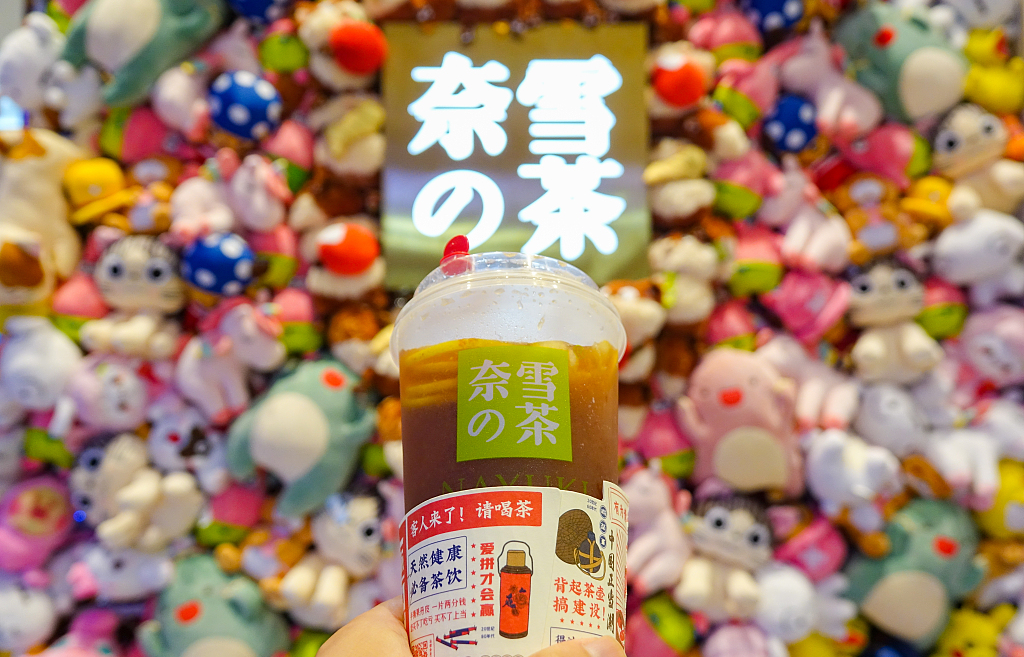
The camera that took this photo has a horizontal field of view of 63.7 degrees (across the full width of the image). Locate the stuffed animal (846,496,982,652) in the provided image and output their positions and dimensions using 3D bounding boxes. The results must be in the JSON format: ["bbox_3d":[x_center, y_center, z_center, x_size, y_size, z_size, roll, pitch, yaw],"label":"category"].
[{"bbox_3d":[0.649,0.394,1.339,0.185,0.220,0.130,13,-5,-11],"label":"stuffed animal"}]

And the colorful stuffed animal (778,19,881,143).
[{"bbox_3d":[0.534,-0.410,1.382,0.145,0.170,0.090,15,-7,-30],"label":"colorful stuffed animal"}]

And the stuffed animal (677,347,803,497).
[{"bbox_3d":[0.362,0.150,1.342,0.195,0.240,0.135,-3,-5,6],"label":"stuffed animal"}]

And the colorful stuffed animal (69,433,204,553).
[{"bbox_3d":[-0.610,0.263,1.346,0.192,0.155,0.125,14,4,15],"label":"colorful stuffed animal"}]

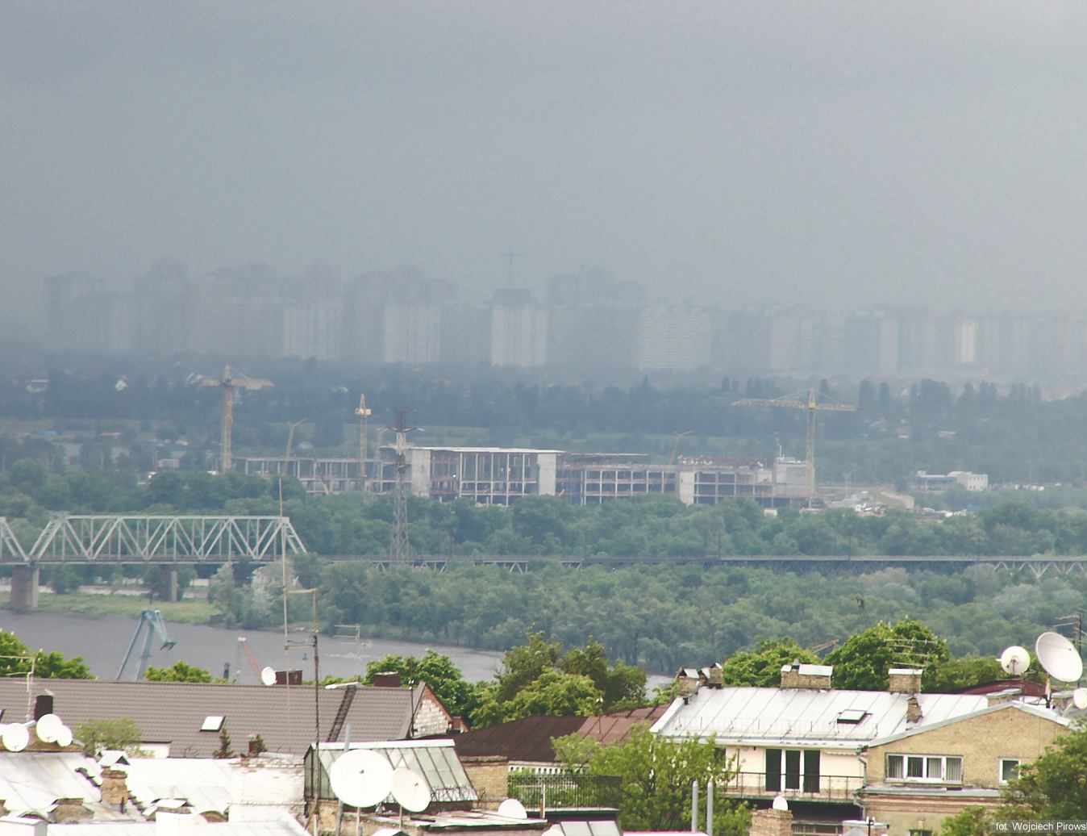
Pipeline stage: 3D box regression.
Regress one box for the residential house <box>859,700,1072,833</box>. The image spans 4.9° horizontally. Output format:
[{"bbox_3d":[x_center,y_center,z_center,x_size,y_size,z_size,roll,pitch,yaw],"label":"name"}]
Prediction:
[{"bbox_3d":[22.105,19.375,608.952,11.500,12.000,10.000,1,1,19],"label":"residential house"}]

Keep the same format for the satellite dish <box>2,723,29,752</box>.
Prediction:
[{"bbox_3d":[-20.979,12.703,507.000,1.030,1.100,0.420,1,-5,2],"label":"satellite dish"}]

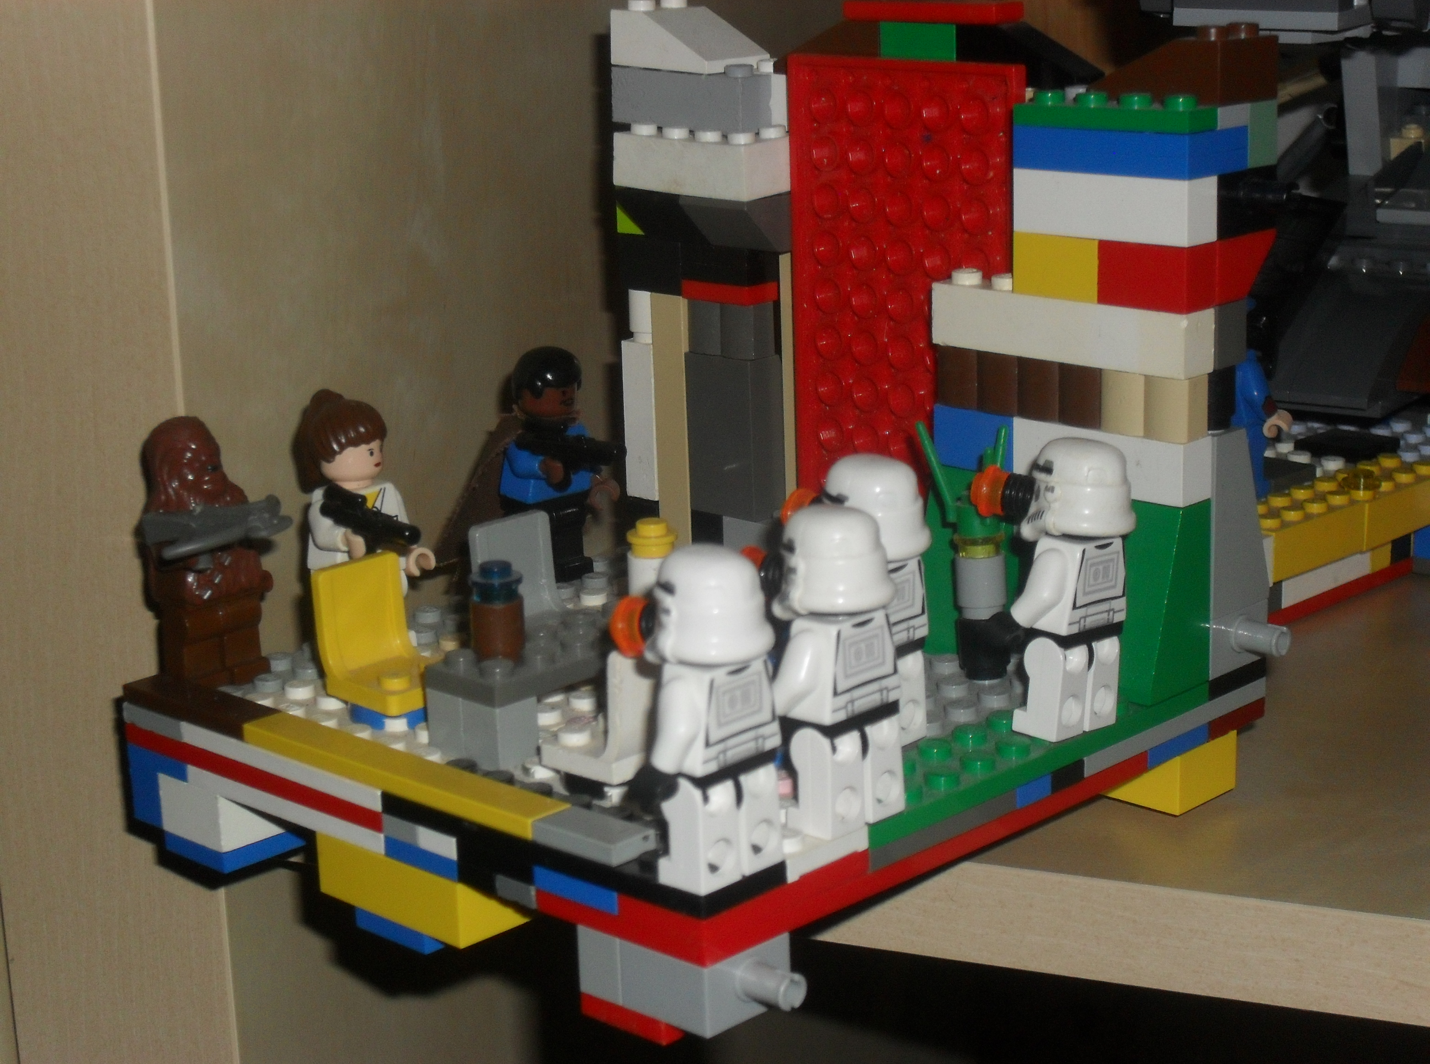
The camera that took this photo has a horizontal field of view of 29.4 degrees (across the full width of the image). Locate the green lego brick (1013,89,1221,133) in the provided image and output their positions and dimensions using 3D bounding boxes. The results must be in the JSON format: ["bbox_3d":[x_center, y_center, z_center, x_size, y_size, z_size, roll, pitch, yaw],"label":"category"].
[{"bbox_3d":[0.059,-0.063,0.407,0.032,0.005,0.008,12,20,43],"label":"green lego brick"}]

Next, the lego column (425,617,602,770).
[{"bbox_3d":[-0.025,0.024,0.408,0.016,0.014,0.032,12,20,43],"label":"lego column"}]

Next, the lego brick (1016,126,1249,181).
[{"bbox_3d":[0.063,-0.058,0.412,0.032,0.007,0.016,12,20,43],"label":"lego brick"}]

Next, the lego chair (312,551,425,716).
[{"bbox_3d":[-0.050,0.015,0.418,0.018,0.020,0.016,12,20,43],"label":"lego chair"}]

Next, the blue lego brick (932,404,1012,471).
[{"bbox_3d":[0.044,-0.015,0.437,0.016,0.010,0.008,12,20,43],"label":"blue lego brick"}]

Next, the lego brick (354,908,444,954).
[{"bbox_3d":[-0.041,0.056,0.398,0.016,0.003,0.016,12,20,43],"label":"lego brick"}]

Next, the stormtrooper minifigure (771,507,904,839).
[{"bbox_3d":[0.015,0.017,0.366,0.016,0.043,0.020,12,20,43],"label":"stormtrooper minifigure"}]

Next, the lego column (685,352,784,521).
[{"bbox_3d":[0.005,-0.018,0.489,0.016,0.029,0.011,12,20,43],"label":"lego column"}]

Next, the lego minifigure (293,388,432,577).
[{"bbox_3d":[-0.056,-0.001,0.443,0.027,0.044,0.021,12,20,43],"label":"lego minifigure"}]

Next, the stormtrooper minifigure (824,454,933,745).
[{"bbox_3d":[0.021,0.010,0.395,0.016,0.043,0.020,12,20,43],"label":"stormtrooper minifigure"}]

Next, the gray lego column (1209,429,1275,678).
[{"bbox_3d":[0.077,0.002,0.426,0.012,0.039,0.016,12,20,43],"label":"gray lego column"}]

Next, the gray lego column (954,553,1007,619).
[{"bbox_3d":[0.041,0.008,0.424,0.008,0.011,0.008,-2,15,0],"label":"gray lego column"}]

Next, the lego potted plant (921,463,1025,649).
[{"bbox_3d":[0.039,0.003,0.421,0.015,0.039,0.015,-2,14,0],"label":"lego potted plant"}]

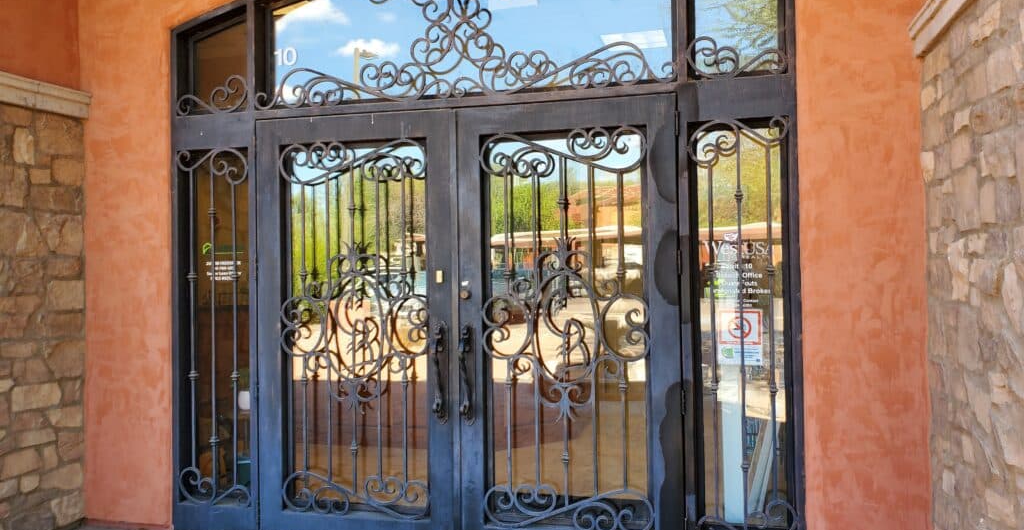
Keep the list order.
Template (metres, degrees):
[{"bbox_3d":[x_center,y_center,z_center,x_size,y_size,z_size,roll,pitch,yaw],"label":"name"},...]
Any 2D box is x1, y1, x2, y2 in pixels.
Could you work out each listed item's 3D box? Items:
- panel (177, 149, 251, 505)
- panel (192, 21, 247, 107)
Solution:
[{"bbox_3d":[-1.774,0.376,4.638,0.490,2.125,0.060,-1,-1,14],"label":"panel"},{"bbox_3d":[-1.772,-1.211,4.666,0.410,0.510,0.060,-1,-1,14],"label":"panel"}]

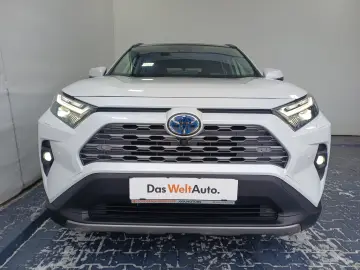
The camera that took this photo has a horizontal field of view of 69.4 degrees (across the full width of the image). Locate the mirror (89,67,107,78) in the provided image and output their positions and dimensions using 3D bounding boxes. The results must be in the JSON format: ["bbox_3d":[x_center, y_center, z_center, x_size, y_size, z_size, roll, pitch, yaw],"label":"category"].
[{"bbox_3d":[-0.887,-0.662,2.790,0.210,0.155,0.140,1,10,1],"label":"mirror"}]

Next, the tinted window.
[{"bbox_3d":[0.050,-0.765,2.710,1.480,0.200,0.900,1,48,1],"label":"tinted window"}]

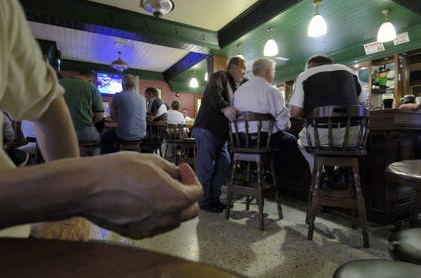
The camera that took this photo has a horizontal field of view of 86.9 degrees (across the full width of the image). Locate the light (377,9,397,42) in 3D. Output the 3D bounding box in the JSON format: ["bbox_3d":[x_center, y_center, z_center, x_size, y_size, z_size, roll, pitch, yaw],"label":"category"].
[{"bbox_3d":[2.141,-1.374,2.700,0.190,0.390,0.190,0,-1,0],"label":"light"}]

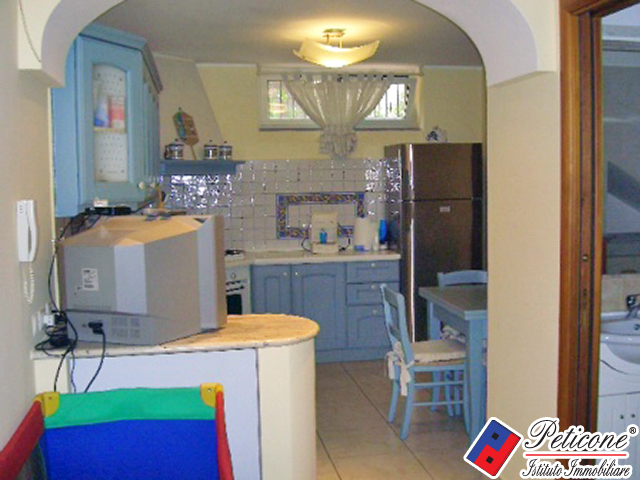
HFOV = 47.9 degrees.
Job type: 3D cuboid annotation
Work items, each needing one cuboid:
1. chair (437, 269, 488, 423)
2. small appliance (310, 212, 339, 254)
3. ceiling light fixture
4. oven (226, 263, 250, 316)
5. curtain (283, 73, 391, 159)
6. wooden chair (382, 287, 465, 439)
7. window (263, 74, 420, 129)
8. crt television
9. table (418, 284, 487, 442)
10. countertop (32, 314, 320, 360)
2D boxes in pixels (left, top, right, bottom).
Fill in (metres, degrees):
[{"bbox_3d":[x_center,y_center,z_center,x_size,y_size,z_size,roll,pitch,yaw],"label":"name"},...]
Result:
[{"bbox_3d":[1.055,0.664,4.819,0.410,0.860,0.460,-2,5,-10],"label":"chair"},{"bbox_3d":[0.025,-0.062,6.221,0.240,0.345,0.250,-2,5,-10],"label":"small appliance"},{"bbox_3d":[0.113,-1.292,4.877,0.550,0.240,0.460,-2,5,-10],"label":"ceiling light fixture"},{"bbox_3d":[-0.936,0.506,5.680,0.550,0.600,0.600,2,6,35],"label":"oven"},{"bbox_3d":[0.153,-1.089,6.326,0.960,0.750,0.110,-2,5,-10],"label":"curtain"},{"bbox_3d":[0.633,0.708,4.362,0.450,0.860,0.410,-2,5,-10],"label":"wooden chair"},{"bbox_3d":[0.168,-1.230,6.450,1.440,0.510,0.110,-2,5,-10],"label":"window"},{"bbox_3d":[-0.741,0.145,2.987,0.570,0.475,0.460,0,5,14],"label":"crt television"},{"bbox_3d":[1.159,0.732,4.466,0.880,0.780,0.880,-2,5,-10],"label":"table"},{"bbox_3d":[-0.559,0.394,3.008,1.120,0.040,0.600,-2,5,-10],"label":"countertop"}]

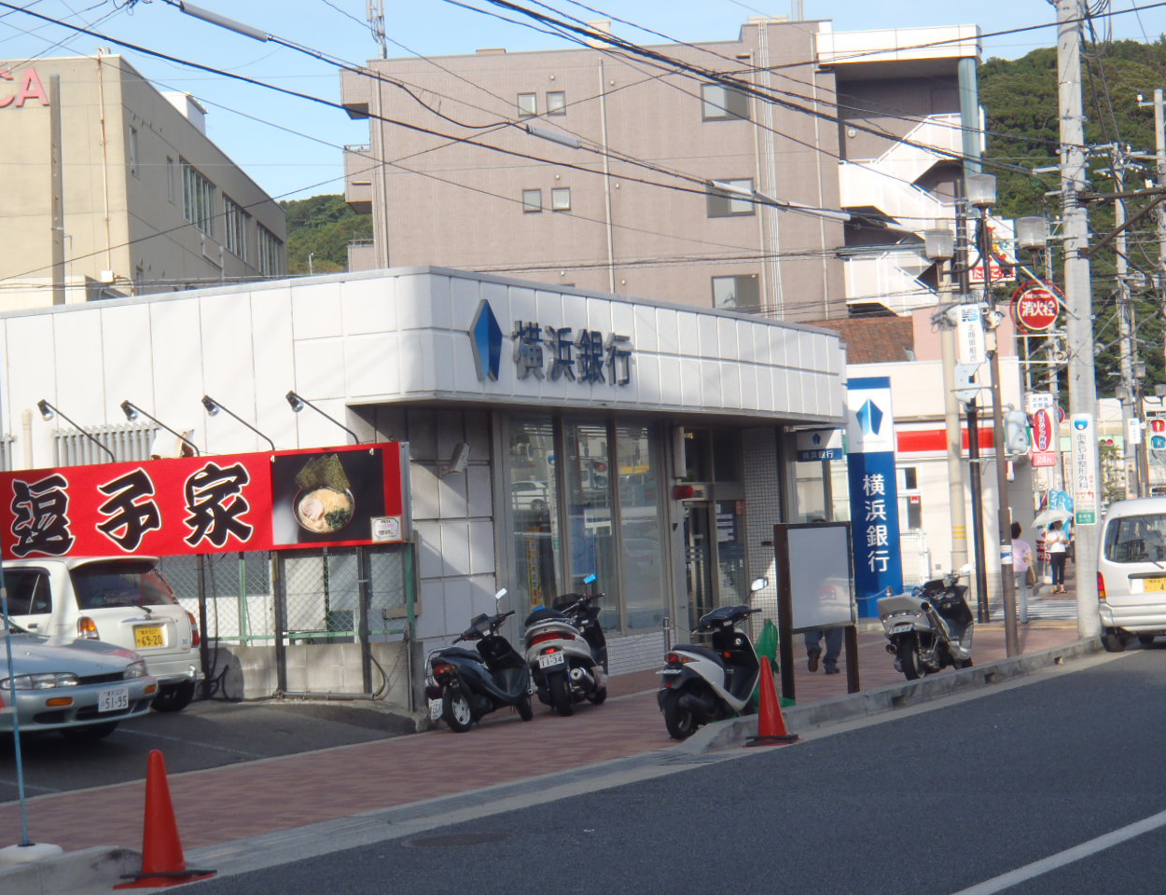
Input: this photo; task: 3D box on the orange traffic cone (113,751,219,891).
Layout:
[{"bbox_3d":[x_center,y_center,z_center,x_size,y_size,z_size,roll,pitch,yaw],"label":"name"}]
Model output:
[{"bbox_3d":[-2.252,1.975,12.013,0.390,0.700,0.390,-4,-2,30],"label":"orange traffic cone"}]

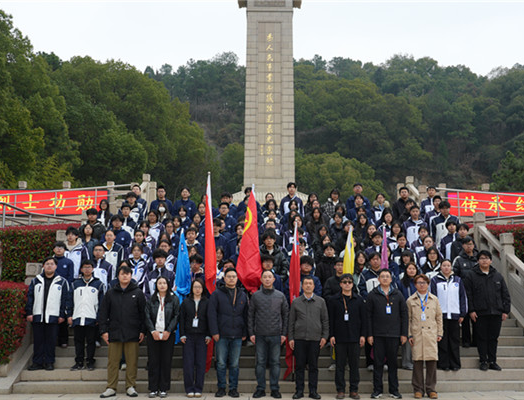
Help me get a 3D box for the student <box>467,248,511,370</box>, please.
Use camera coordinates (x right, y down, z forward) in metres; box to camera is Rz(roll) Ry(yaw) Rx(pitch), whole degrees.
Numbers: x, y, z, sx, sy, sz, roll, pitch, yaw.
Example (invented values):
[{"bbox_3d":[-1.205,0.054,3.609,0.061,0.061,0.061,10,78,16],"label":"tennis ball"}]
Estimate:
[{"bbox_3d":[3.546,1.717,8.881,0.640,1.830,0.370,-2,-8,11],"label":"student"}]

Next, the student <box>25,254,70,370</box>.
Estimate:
[{"bbox_3d":[-3.345,1.749,8.816,0.620,1.733,0.330,2,-9,-12],"label":"student"}]

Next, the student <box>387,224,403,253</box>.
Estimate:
[{"bbox_3d":[2.545,1.244,10.570,0.450,1.640,0.290,-1,-8,5],"label":"student"}]

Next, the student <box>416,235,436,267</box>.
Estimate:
[{"bbox_3d":[2.985,1.446,9.986,0.450,1.615,0.280,-1,-8,4],"label":"student"}]

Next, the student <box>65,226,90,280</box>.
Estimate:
[{"bbox_3d":[-3.422,1.361,10.274,0.530,1.750,0.320,1,-8,-9],"label":"student"}]

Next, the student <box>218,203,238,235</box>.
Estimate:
[{"bbox_3d":[-0.738,0.928,11.331,0.510,1.760,0.300,0,-8,-1],"label":"student"}]

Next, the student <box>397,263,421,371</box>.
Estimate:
[{"bbox_3d":[2.348,1.802,8.815,0.460,1.650,0.300,-1,-8,5],"label":"student"}]

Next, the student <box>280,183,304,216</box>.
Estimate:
[{"bbox_3d":[0.713,0.491,13.153,0.550,1.800,0.310,0,-10,2],"label":"student"}]

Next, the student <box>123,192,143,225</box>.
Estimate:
[{"bbox_3d":[-2.832,0.696,12.337,0.530,1.740,0.320,1,-8,-6],"label":"student"}]

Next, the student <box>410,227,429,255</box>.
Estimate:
[{"bbox_3d":[3.013,1.314,10.411,0.490,1.660,0.300,-1,-8,8],"label":"student"}]

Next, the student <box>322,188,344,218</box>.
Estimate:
[{"bbox_3d":[1.624,0.594,12.488,0.500,1.680,0.310,0,-8,3],"label":"student"}]

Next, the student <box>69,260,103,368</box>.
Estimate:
[{"bbox_3d":[-2.729,1.774,8.812,0.540,1.681,0.310,1,-9,-8],"label":"student"}]

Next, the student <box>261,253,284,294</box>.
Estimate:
[{"bbox_3d":[0.113,1.783,9.043,0.530,1.750,0.310,0,-10,1],"label":"student"}]

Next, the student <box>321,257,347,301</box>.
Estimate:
[{"bbox_3d":[1.206,1.779,9.020,0.530,1.750,0.310,-1,-10,3],"label":"student"}]

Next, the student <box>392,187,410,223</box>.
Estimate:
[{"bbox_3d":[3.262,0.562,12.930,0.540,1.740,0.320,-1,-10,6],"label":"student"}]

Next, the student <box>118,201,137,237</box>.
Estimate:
[{"bbox_3d":[-2.690,0.941,11.289,0.490,1.741,0.300,1,-9,-4],"label":"student"}]

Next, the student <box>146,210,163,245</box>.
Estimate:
[{"bbox_3d":[-2.150,1.027,11.216,0.450,1.650,0.290,1,-8,-4],"label":"student"}]

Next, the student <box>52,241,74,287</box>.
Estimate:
[{"bbox_3d":[-3.394,1.563,9.422,0.500,1.736,0.300,1,-8,-5],"label":"student"}]

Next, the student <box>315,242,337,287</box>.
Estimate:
[{"bbox_3d":[1.103,1.574,9.400,0.500,1.711,0.300,0,-9,3],"label":"student"}]

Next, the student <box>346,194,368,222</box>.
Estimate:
[{"bbox_3d":[2.172,0.691,12.667,0.490,1.660,0.290,-1,-10,4],"label":"student"}]

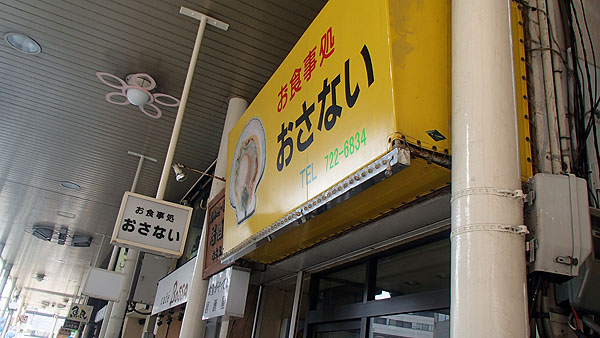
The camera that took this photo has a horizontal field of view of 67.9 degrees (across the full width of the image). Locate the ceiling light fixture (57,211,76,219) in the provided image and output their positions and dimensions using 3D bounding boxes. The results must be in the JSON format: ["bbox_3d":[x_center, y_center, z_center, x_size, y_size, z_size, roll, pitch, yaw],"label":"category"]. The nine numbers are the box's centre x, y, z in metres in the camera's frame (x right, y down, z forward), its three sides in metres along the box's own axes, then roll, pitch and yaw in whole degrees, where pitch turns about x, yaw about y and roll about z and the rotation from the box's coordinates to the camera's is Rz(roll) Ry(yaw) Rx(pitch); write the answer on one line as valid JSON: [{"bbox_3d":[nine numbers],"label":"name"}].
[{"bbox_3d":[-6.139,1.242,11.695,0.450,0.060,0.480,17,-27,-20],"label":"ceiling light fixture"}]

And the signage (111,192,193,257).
[{"bbox_3d":[-1.240,0.489,3.765,0.570,0.440,0.110,17,-27,-20],"label":"signage"}]

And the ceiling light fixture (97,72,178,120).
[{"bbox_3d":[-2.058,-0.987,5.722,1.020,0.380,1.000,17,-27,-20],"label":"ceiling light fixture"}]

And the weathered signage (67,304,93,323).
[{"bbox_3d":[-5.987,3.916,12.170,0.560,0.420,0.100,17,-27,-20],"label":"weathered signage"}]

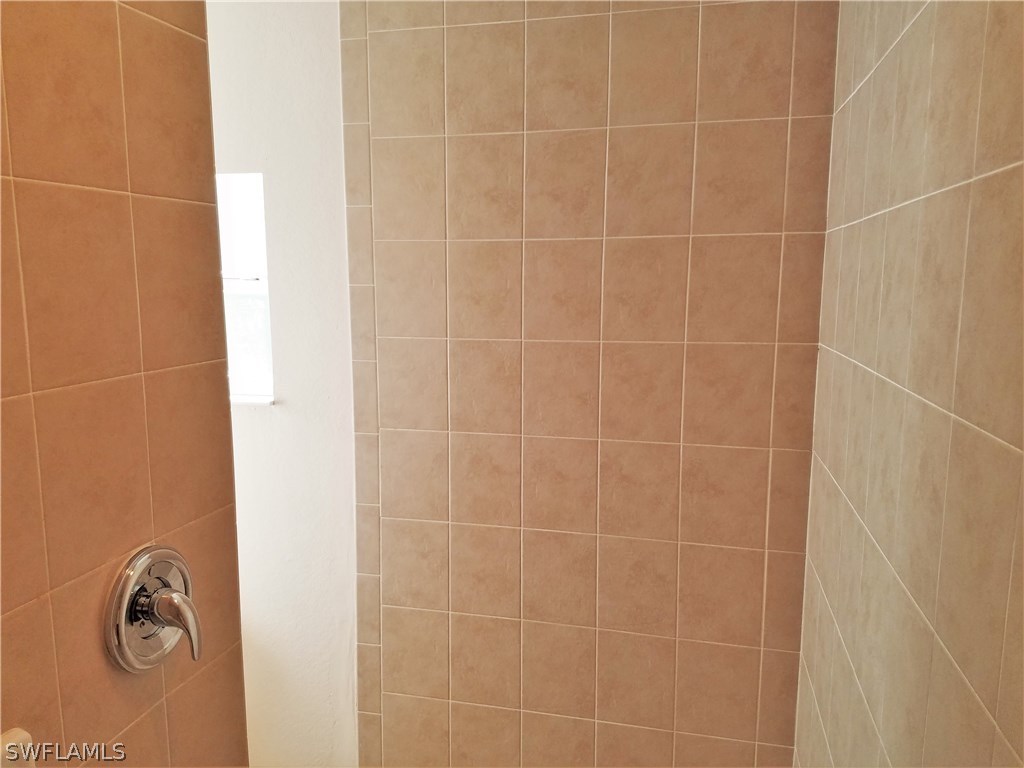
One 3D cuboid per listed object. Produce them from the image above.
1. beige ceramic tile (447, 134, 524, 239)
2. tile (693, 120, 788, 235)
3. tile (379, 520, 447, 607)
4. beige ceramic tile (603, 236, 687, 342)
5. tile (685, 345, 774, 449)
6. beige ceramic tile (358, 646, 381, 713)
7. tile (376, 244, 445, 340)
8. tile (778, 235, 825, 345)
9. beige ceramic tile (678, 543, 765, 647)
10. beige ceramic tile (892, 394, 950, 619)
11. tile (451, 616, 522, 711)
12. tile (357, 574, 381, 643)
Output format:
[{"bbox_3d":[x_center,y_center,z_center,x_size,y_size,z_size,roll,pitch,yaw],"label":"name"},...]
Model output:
[{"bbox_3d":[-0.066,-0.495,1.929,0.200,0.251,0.010,2,8,13],"label":"beige ceramic tile"},{"bbox_3d":[0.526,-0.474,1.773,0.200,0.250,0.010,2,8,14],"label":"tile"},{"bbox_3d":[-0.266,0.501,2.133,0.201,0.251,0.009,2,8,14],"label":"tile"},{"bbox_3d":[0.327,-0.229,1.880,0.201,0.251,0.009,2,8,14],"label":"beige ceramic tile"},{"bbox_3d":[0.526,0.028,1.868,0.201,0.251,0.009,2,8,14],"label":"tile"},{"bbox_3d":[-0.408,0.850,2.218,0.074,0.201,0.009,2,8,14],"label":"beige ceramic tile"},{"bbox_3d":[-0.262,-0.249,2.010,0.200,0.251,0.010,2,8,13],"label":"tile"},{"bbox_3d":[0.668,-0.218,1.773,0.092,0.250,0.010,2,8,14],"label":"tile"},{"bbox_3d":[0.525,0.530,1.931,0.201,0.252,0.009,2,8,14],"label":"beige ceramic tile"},{"bbox_3d":[0.514,0.149,0.956,0.010,0.250,0.192,2,8,13],"label":"beige ceramic tile"},{"bbox_3d":[-0.071,0.761,2.114,0.201,0.252,0.009,2,8,14],"label":"tile"},{"bbox_3d":[-0.401,0.636,2.166,0.072,0.200,0.010,2,8,13],"label":"tile"}]

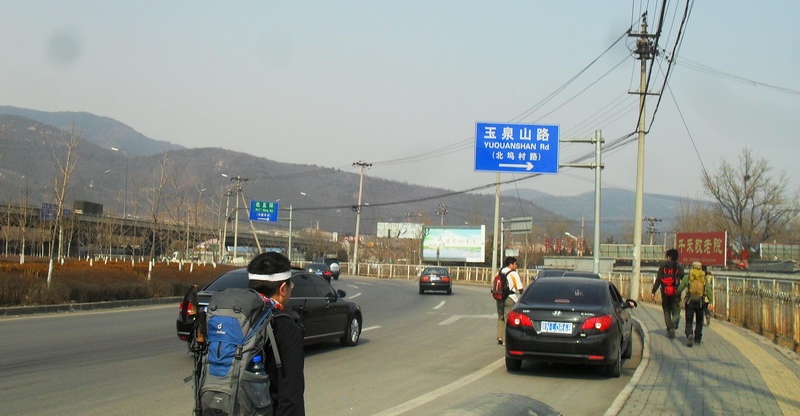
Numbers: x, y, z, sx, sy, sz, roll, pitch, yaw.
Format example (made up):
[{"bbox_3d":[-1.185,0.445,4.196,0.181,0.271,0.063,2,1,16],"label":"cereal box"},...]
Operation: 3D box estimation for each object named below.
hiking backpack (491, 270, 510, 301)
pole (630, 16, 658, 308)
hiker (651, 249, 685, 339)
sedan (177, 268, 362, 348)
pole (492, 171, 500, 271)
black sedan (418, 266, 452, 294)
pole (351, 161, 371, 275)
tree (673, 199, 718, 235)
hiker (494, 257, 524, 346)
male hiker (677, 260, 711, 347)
[{"bbox_3d":[2.000,1.543,16.100,0.340,0.580,0.270,-2,-5,45],"label":"hiking backpack"},{"bbox_3d":[9.046,-1.929,30.300,1.150,10.700,0.700,2,-4,10],"label":"pole"},{"bbox_3d":[5.390,1.723,16.300,0.660,1.770,0.500,1,-4,14],"label":"hiker"},{"bbox_3d":[-2.150,1.920,15.000,1.790,1.460,4.750,1,-4,17],"label":"sedan"},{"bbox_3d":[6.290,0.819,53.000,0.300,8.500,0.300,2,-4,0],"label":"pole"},{"bbox_3d":[1.970,3.920,44.000,1.690,1.420,4.400,2,-4,3],"label":"black sedan"},{"bbox_3d":[-3.614,0.869,74.000,1.600,10.300,0.400,4,-4,0],"label":"pole"},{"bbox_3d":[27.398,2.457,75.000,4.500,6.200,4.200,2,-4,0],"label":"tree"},{"bbox_3d":[2.213,1.870,16.350,0.500,1.740,0.520,5,-5,-42],"label":"hiker"},{"bbox_3d":[5.588,1.828,15.400,0.620,1.620,0.500,1,-4,14],"label":"male hiker"}]

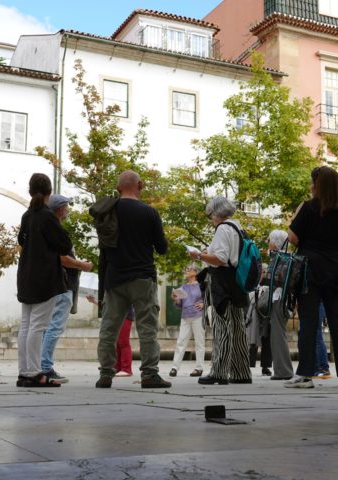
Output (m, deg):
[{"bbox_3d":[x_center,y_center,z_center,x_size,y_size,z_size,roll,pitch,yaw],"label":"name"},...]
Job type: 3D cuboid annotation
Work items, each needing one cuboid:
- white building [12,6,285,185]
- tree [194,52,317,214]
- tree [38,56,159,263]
[{"bbox_3d":[-1.216,-2.139,30.582,9.753,14.573,9.000,4,-10,-24],"label":"white building"},{"bbox_3d":[2.355,-0.998,18.904,3.421,8.612,3.421,0,-9,0],"label":"tree"},{"bbox_3d":[-1.869,-0.860,17.866,3.082,7.978,3.082,0,-9,0],"label":"tree"}]

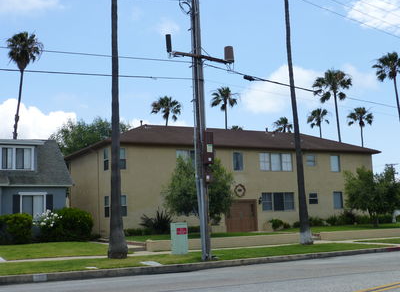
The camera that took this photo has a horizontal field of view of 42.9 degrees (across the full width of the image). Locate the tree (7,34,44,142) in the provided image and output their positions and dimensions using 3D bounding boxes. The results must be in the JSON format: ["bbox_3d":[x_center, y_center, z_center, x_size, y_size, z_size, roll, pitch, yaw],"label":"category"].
[{"bbox_3d":[-18.921,-1.607,53.408,3.900,21.573,3.700,2,-9,-30],"label":"tree"}]

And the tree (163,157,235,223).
[{"bbox_3d":[0.052,2.797,28.495,4.000,4.562,4.000,-2,-8,0],"label":"tree"}]

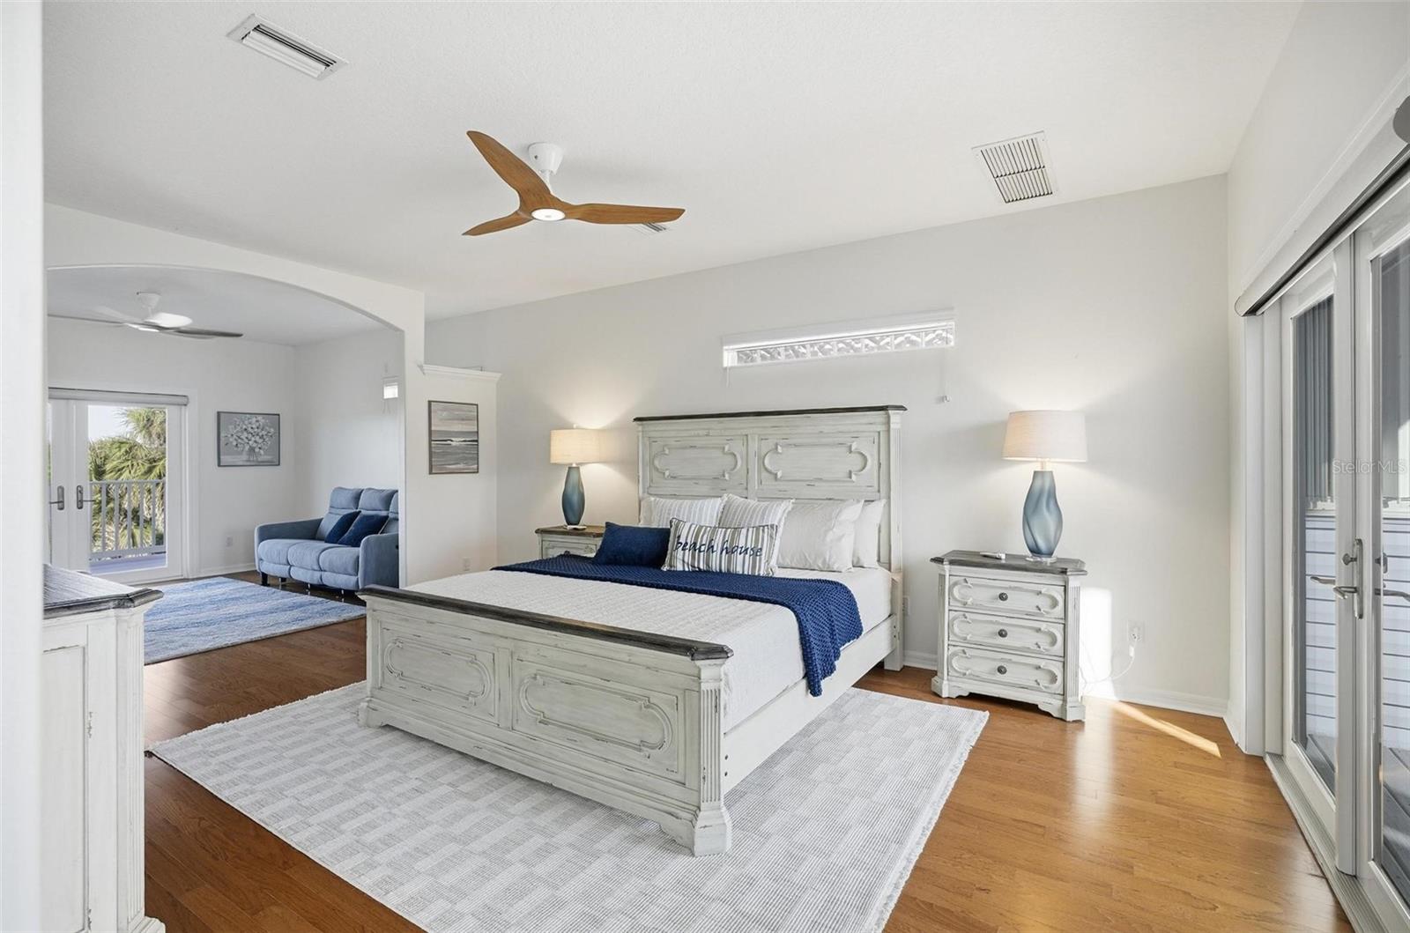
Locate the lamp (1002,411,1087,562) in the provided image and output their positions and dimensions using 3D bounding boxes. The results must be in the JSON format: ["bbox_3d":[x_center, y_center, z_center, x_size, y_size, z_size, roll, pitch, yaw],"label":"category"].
[{"bbox_3d":[1.812,0.106,3.340,0.400,0.810,0.400,0,0,32],"label":"lamp"}]

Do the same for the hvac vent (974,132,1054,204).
[{"bbox_3d":[1.589,-1.466,3.157,0.300,0.030,0.780,0,0,34],"label":"hvac vent"}]

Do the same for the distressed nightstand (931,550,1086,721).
[{"bbox_3d":[1.661,0.889,3.439,0.752,0.757,0.430,0,0,31],"label":"distressed nightstand"}]

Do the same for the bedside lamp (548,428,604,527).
[{"bbox_3d":[-1.073,0.082,5.160,0.400,0.830,0.400,0,0,0],"label":"bedside lamp"}]

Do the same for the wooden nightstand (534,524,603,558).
[{"bbox_3d":[-0.967,0.876,5.074,0.752,0.757,0.430,0,0,31],"label":"wooden nightstand"}]

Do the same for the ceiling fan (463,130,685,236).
[{"bbox_3d":[-0.788,-1.326,2.874,1.230,0.320,1.150,0,0,32],"label":"ceiling fan"}]

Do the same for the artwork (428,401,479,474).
[{"bbox_3d":[-2.228,-0.250,5.593,0.035,0.635,0.515,0,0,32],"label":"artwork"}]

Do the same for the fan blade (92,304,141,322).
[{"bbox_3d":[-4.734,-1.244,5.080,0.150,0.060,0.580,0,0,-14],"label":"fan blade"}]

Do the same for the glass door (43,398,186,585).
[{"bbox_3d":[-6.170,0.228,6.155,0.090,2.030,1.750,0,0,31],"label":"glass door"}]

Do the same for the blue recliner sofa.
[{"bbox_3d":[-3.672,0.757,6.478,2.100,1.040,0.900,0,0,32],"label":"blue recliner sofa"}]

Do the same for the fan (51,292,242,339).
[{"bbox_3d":[-4.826,-1.336,5.428,1.300,0.340,1.300,0,0,31],"label":"fan"}]

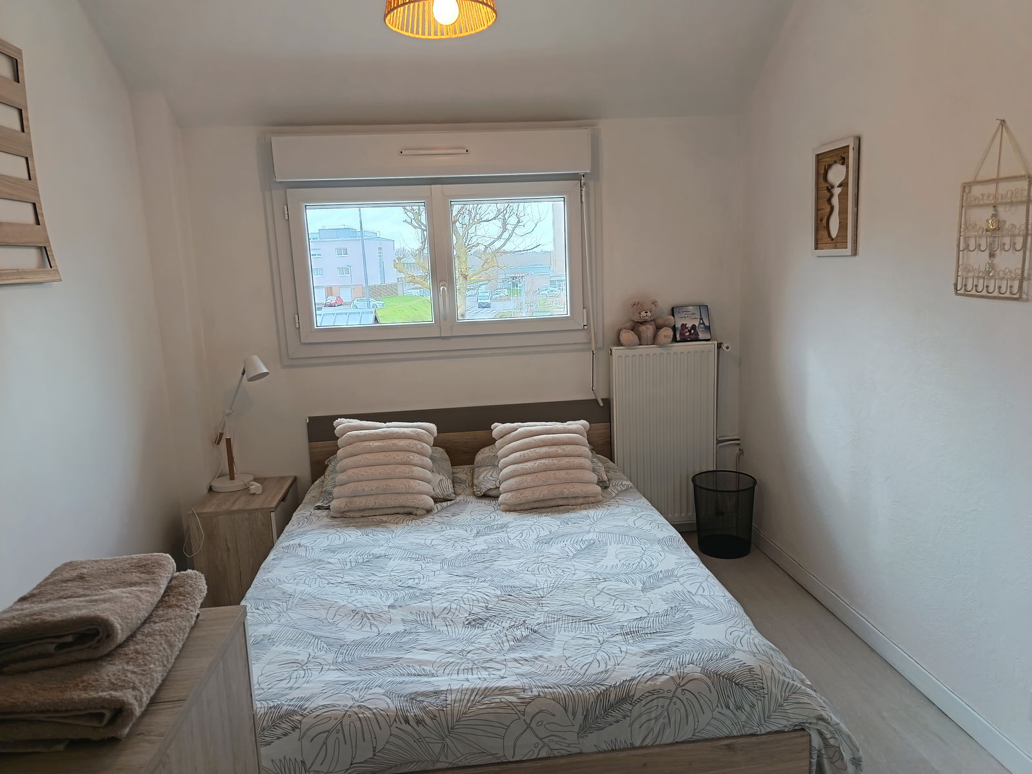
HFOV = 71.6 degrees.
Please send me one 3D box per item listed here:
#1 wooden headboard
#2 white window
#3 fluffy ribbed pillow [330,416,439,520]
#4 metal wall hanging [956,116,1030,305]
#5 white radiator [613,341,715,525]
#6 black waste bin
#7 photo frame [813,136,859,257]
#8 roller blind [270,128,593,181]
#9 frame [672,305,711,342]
[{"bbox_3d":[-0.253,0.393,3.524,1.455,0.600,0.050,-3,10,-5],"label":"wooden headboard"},{"bbox_3d":[-0.356,-0.566,3.373,1.400,0.775,0.080,-3,10,-5],"label":"white window"},{"bbox_3d":[-0.541,0.314,2.984,0.430,0.410,0.145,-3,-28,-5],"label":"fluffy ribbed pillow"},{"bbox_3d":[1.237,-0.457,1.855,0.050,0.445,0.235,-3,10,-5],"label":"metal wall hanging"},{"bbox_3d":[0.725,0.241,3.519,0.505,0.905,0.095,-3,10,-5],"label":"white radiator"},{"bbox_3d":[1.013,0.623,3.478,0.304,0.343,0.304,-3,10,-5],"label":"black waste bin"},{"bbox_3d":[1.168,-0.686,2.622,0.027,0.406,0.263,-3,10,-5],"label":"photo frame"},{"bbox_3d":[-0.365,-1.038,3.231,1.390,0.195,0.140,-3,10,-5],"label":"roller blind"},{"bbox_3d":[0.867,-0.308,3.532,0.174,0.174,0.025,-3,-7,-5],"label":"frame"}]

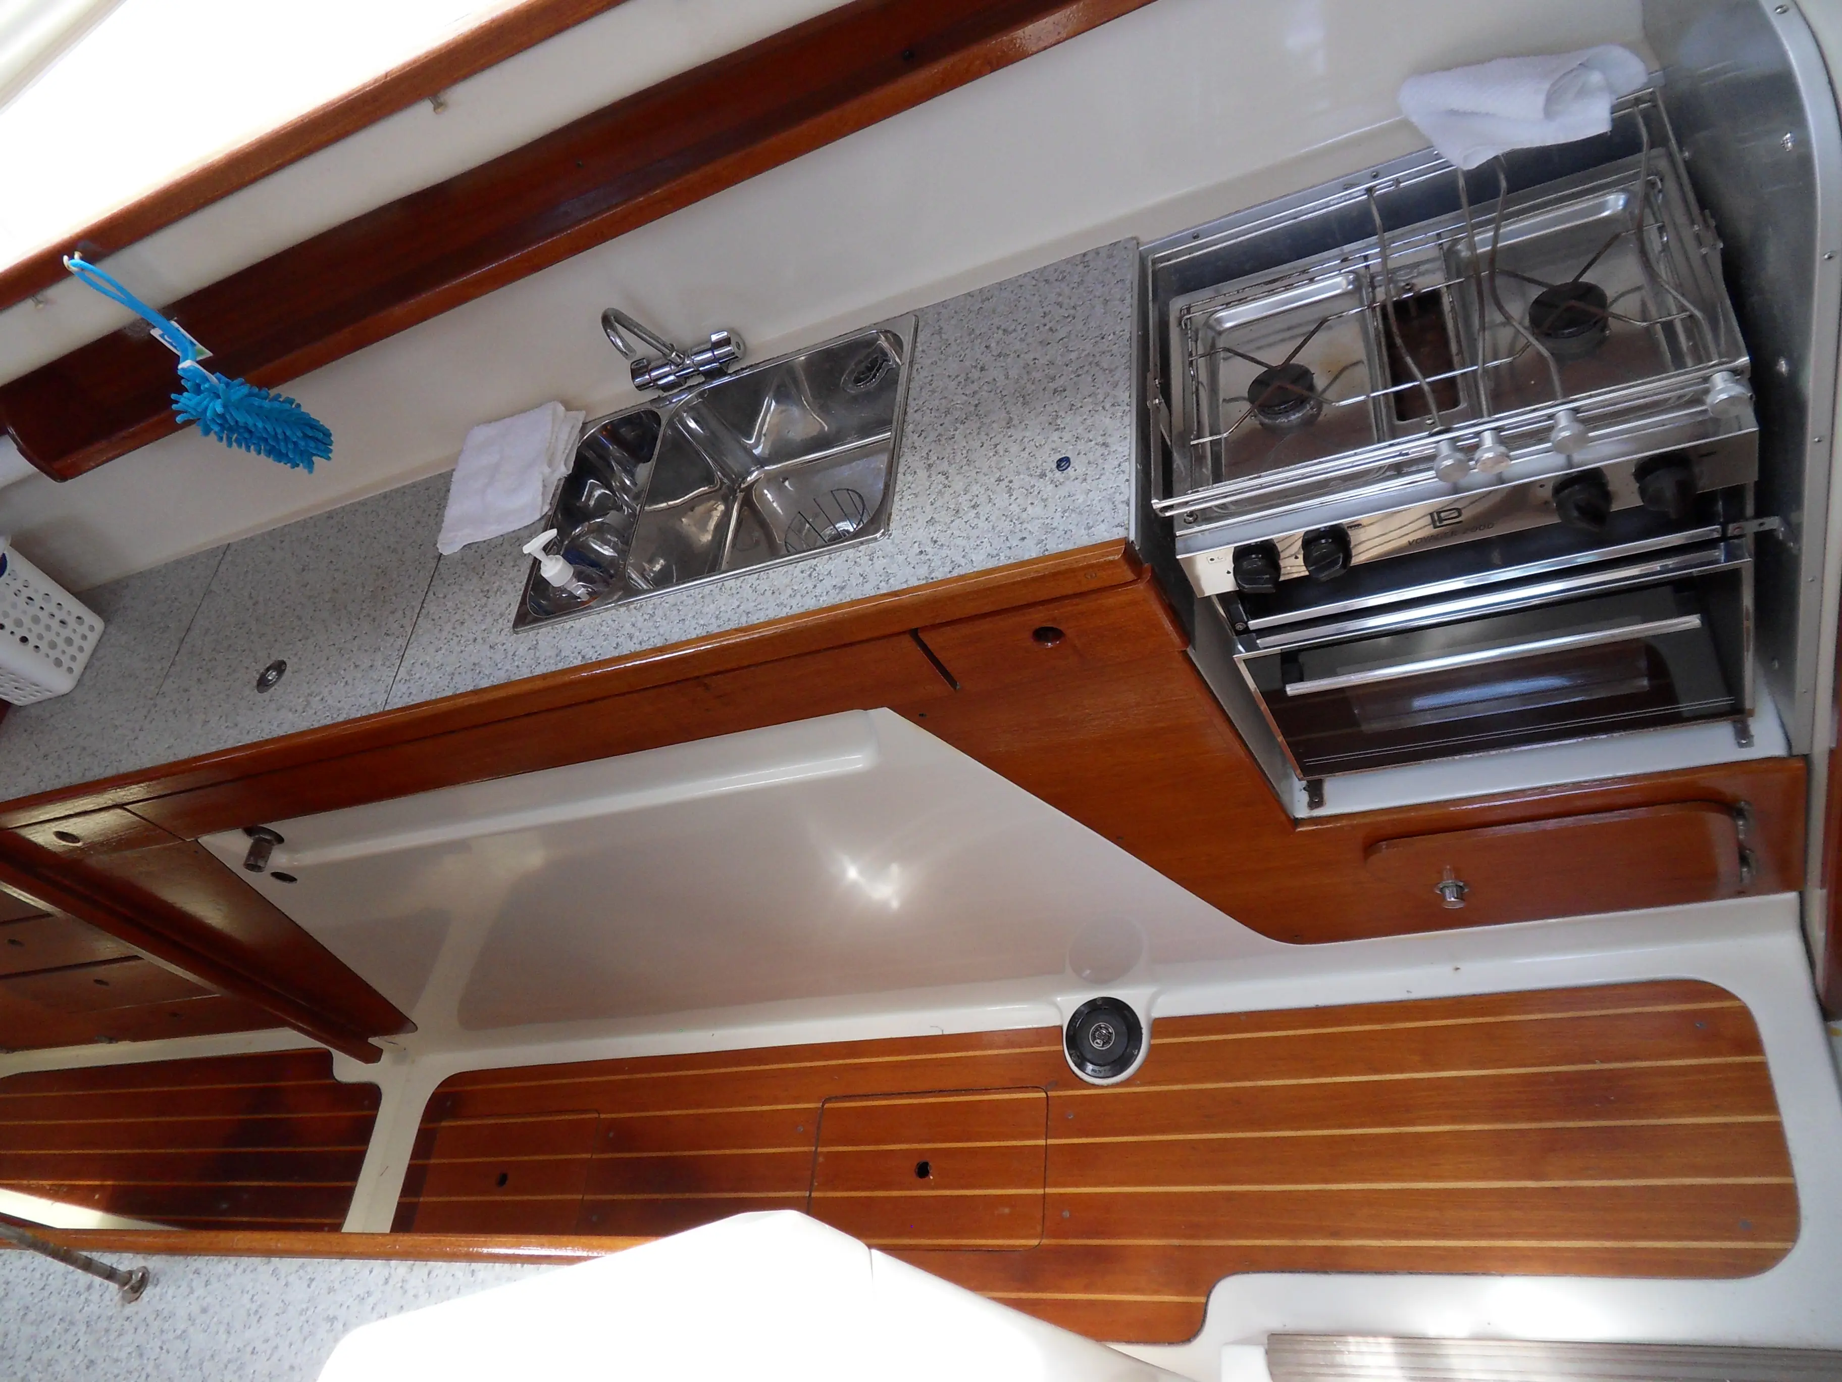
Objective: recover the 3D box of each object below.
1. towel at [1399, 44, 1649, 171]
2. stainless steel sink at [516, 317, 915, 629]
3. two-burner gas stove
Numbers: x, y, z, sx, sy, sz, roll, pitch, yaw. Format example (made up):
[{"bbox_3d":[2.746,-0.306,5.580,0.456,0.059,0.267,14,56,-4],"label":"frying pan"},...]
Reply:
[{"bbox_3d":[0.590,-0.570,1.252,0.211,0.071,0.114,-11,56,25],"label":"towel"},{"bbox_3d":[-0.225,-0.233,1.661,0.539,0.159,0.352,-11,56,25],"label":"stainless steel sink"},{"bbox_3d":[0.588,-0.221,1.427,0.511,0.560,0.418,-11,56,25],"label":"two-burner gas stove"}]

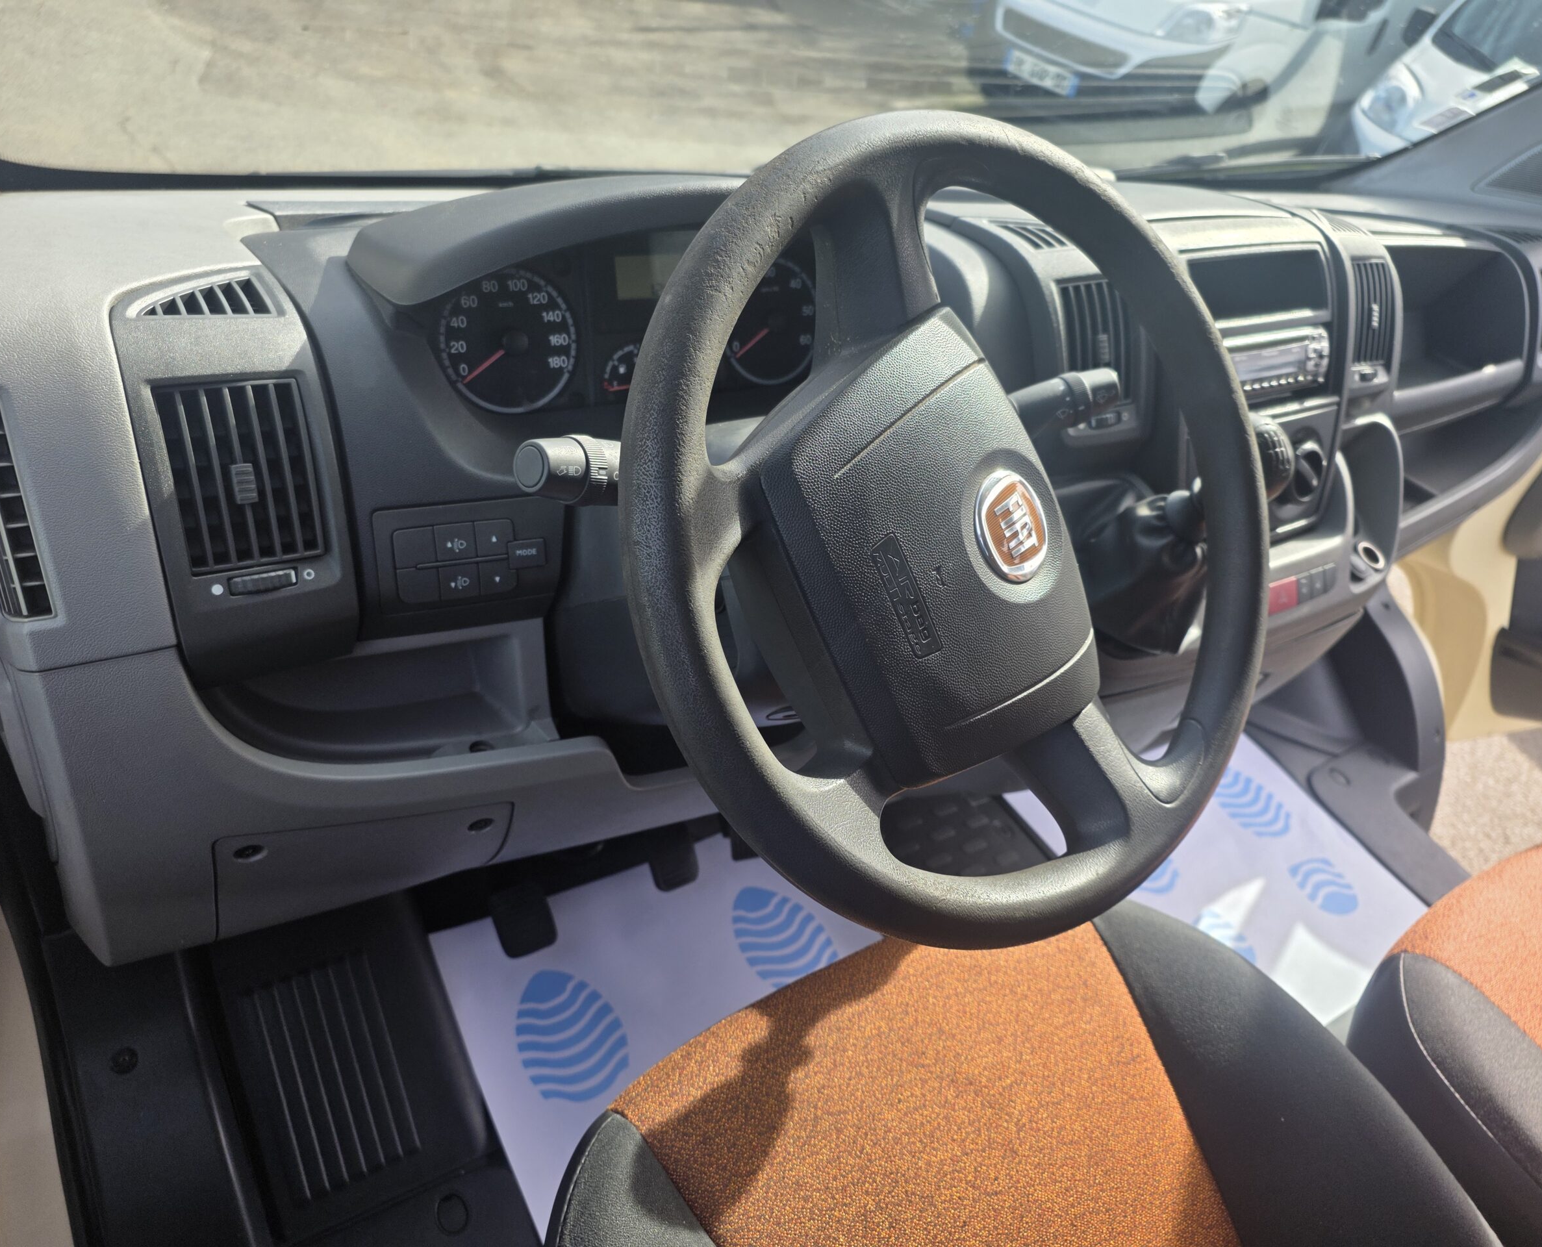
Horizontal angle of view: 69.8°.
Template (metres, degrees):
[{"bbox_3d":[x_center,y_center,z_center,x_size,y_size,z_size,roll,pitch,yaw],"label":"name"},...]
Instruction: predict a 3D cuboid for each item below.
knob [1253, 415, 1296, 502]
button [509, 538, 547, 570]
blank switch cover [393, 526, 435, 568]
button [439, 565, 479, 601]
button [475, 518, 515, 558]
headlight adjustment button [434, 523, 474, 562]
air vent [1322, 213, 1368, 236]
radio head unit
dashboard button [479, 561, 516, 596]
[{"bbox_3d":[0.344,-0.118,0.790,0.056,0.064,0.056,-14,56,-32],"label":"knob"},{"bbox_3d":[-0.151,-0.043,0.682,0.023,0.016,0.010,-9,17,-30],"label":"button"},{"bbox_3d":[-0.209,-0.044,0.647,0.023,0.022,0.010,-9,17,-30],"label":"blank switch cover"},{"bbox_3d":[-0.188,-0.026,0.665,0.023,0.019,0.010,-9,17,-30],"label":"button"},{"bbox_3d":[-0.168,-0.052,0.671,0.023,0.021,0.010,-9,17,-30],"label":"button"},{"bbox_3d":[-0.189,-0.049,0.659,0.023,0.021,0.010,-9,17,-30],"label":"headlight adjustment button"},{"bbox_3d":[0.553,-0.382,1.060,0.050,0.011,0.042,-14,71,-32],"label":"air vent"},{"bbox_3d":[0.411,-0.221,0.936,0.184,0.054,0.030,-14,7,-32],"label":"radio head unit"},{"bbox_3d":[-0.168,-0.029,0.677,0.023,0.019,0.010,-9,17,-30],"label":"dashboard button"}]

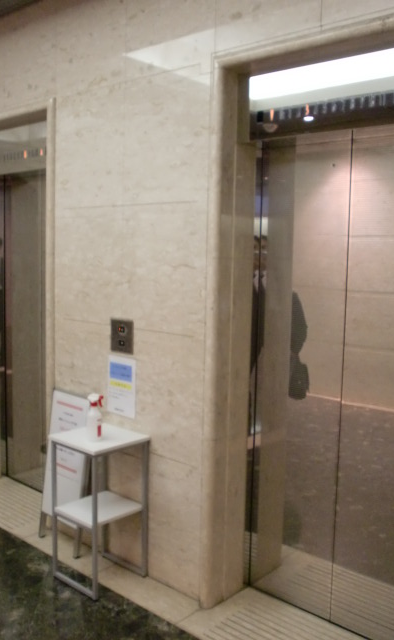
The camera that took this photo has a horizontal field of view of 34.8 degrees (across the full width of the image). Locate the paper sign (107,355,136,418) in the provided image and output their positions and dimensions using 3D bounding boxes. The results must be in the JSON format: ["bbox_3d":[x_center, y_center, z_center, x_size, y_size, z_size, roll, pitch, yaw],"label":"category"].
[{"bbox_3d":[-0.388,0.341,3.212,0.208,0.297,0.010,6,8,41],"label":"paper sign"}]

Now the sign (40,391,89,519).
[{"bbox_3d":[-0.707,0.757,3.451,0.334,0.690,0.030,6,2,43],"label":"sign"}]

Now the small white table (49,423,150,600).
[{"bbox_3d":[-0.482,0.930,3.115,0.360,0.719,0.345,6,8,42],"label":"small white table"}]

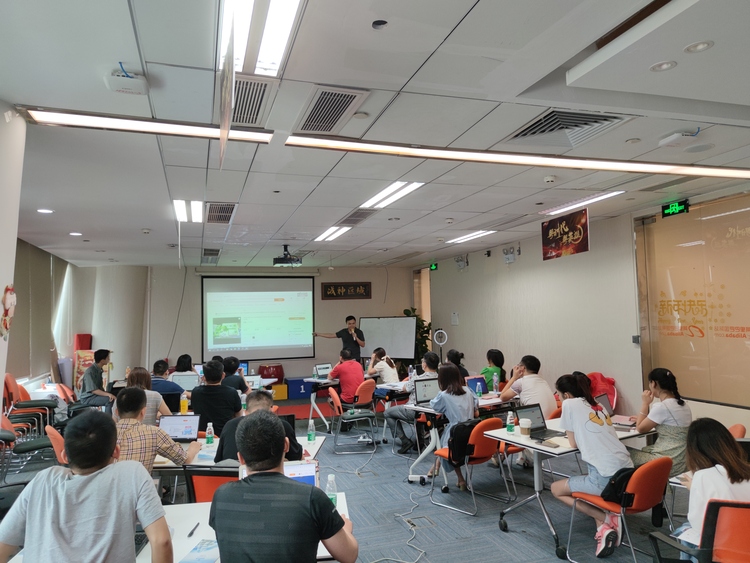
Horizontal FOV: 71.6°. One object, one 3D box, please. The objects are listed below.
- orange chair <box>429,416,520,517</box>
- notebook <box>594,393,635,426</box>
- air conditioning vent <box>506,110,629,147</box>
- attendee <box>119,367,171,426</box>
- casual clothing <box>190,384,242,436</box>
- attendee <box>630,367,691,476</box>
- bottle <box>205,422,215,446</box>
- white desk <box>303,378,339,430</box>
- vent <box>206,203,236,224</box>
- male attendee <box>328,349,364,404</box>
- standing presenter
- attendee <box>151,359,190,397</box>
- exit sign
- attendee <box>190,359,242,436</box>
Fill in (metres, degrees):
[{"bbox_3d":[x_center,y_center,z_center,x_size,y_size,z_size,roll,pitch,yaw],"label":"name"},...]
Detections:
[{"bbox_3d":[0.890,1.595,4.710,0.520,0.790,0.600,1,-5,-39],"label":"orange chair"},{"bbox_3d":[2.000,1.055,4.332,0.330,0.210,0.280,1,-5,-38],"label":"notebook"},{"bbox_3d":[1.221,-0.991,3.338,0.610,0.060,0.590,0,-4,-19],"label":"air conditioning vent"},{"bbox_3d":[-2.067,1.420,4.698,0.530,1.270,0.800,-1,-4,-10],"label":"attendee"},{"bbox_3d":[-1.554,1.315,5.100,0.520,0.600,0.300,-1,-4,-12],"label":"casual clothing"},{"bbox_3d":[2.061,1.254,3.718,0.480,1.220,0.800,1,-4,-33],"label":"attendee"},{"bbox_3d":[-1.260,1.166,3.957,0.062,0.188,0.062,-1,-4,-19],"label":"bottle"},{"bbox_3d":[-0.478,1.971,8.735,1.300,0.740,0.620,1,-5,-40],"label":"white desk"},{"bbox_3d":[-1.689,-0.748,5.681,0.300,0.060,1.170,0,-4,-19],"label":"vent"},{"bbox_3d":[-0.509,1.660,7.920,0.500,1.274,0.780,1,-5,-38],"label":"male attendee"},{"bbox_3d":[-0.672,1.565,10.244,1.000,1.767,0.420,-1,-4,0],"label":"standing presenter"},{"bbox_3d":[-2.578,1.612,6.400,0.520,1.300,0.750,-2,-4,-3],"label":"attendee"},{"bbox_3d":[3.233,-0.776,5.594,0.030,0.141,0.335,-1,-4,-19],"label":"exit sign"},{"bbox_3d":[-1.516,1.451,5.046,0.520,1.375,0.780,-1,-4,0],"label":"attendee"}]

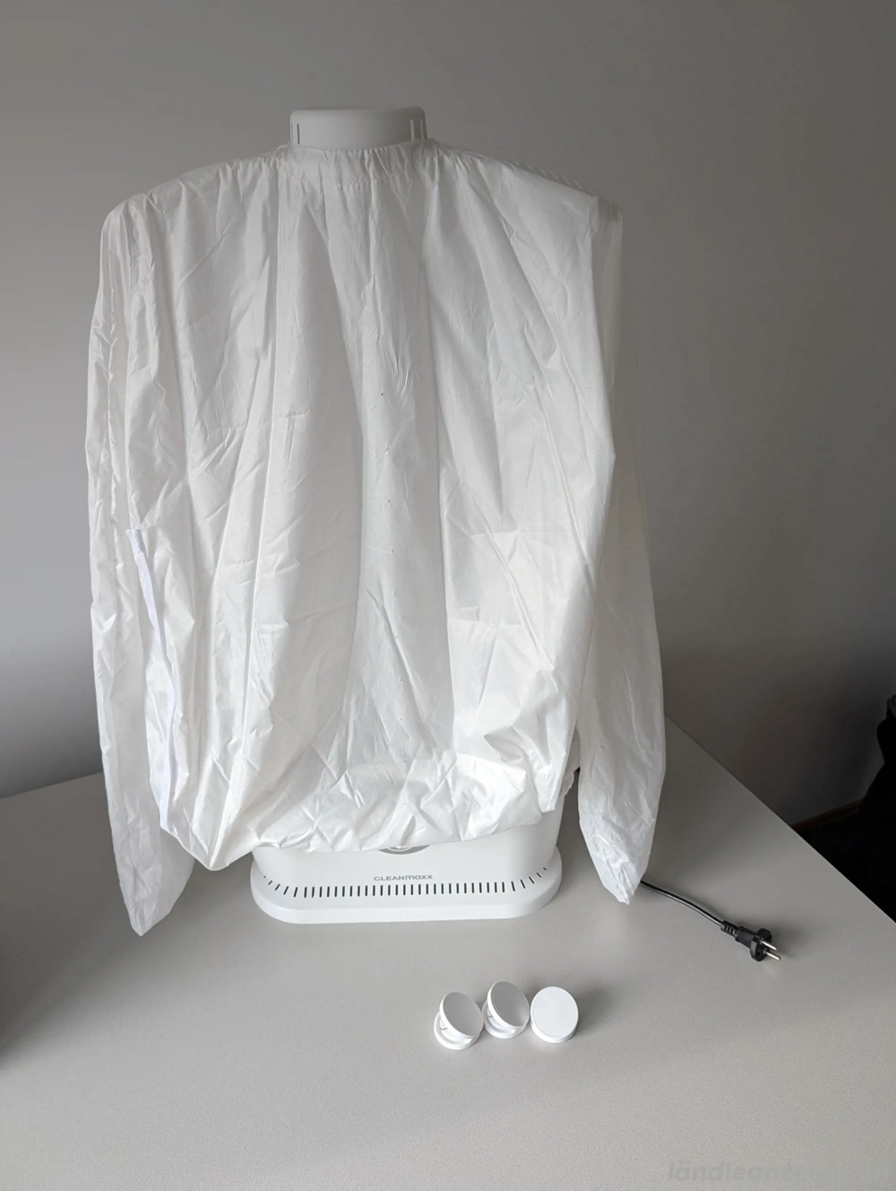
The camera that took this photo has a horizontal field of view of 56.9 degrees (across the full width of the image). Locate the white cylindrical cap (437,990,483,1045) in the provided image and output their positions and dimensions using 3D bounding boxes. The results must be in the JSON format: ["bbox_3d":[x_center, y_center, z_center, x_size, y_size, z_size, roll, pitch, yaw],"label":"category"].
[{"bbox_3d":[0.012,0.452,0.888,0.051,0.038,0.050,0,28,4],"label":"white cylindrical cap"}]

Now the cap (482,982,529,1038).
[{"bbox_3d":[0.063,0.446,0.897,0.051,0.038,0.050,1,28,5],"label":"cap"}]

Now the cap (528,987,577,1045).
[{"bbox_3d":[0.115,0.449,0.891,0.050,0.035,0.051,5,29,12],"label":"cap"}]

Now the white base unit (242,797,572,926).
[{"bbox_3d":[-0.056,0.293,1.054,0.410,0.165,0.158,-2,28,0],"label":"white base unit"}]

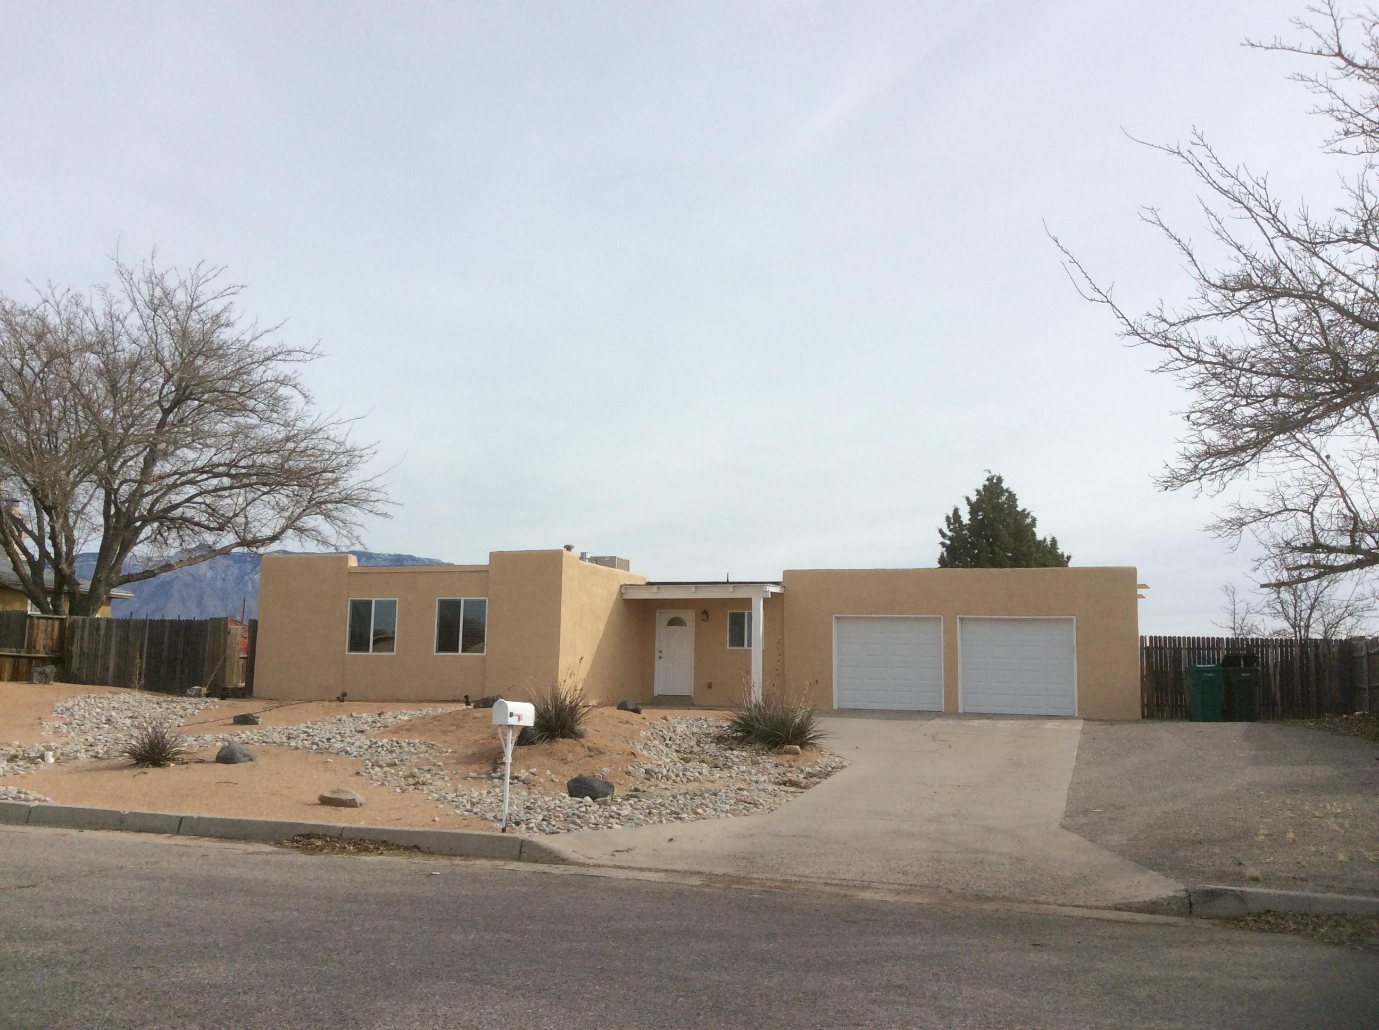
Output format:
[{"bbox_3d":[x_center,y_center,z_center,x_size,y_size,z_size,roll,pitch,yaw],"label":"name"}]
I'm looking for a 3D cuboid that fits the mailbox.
[{"bbox_3d":[-1.690,1.913,12.250,0.175,0.228,0.490,-3,-10,22],"label":"mailbox"}]

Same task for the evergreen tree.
[{"bbox_3d":[10.639,2.381,43.053,5.000,7.730,5.000,1,-7,0],"label":"evergreen tree"}]

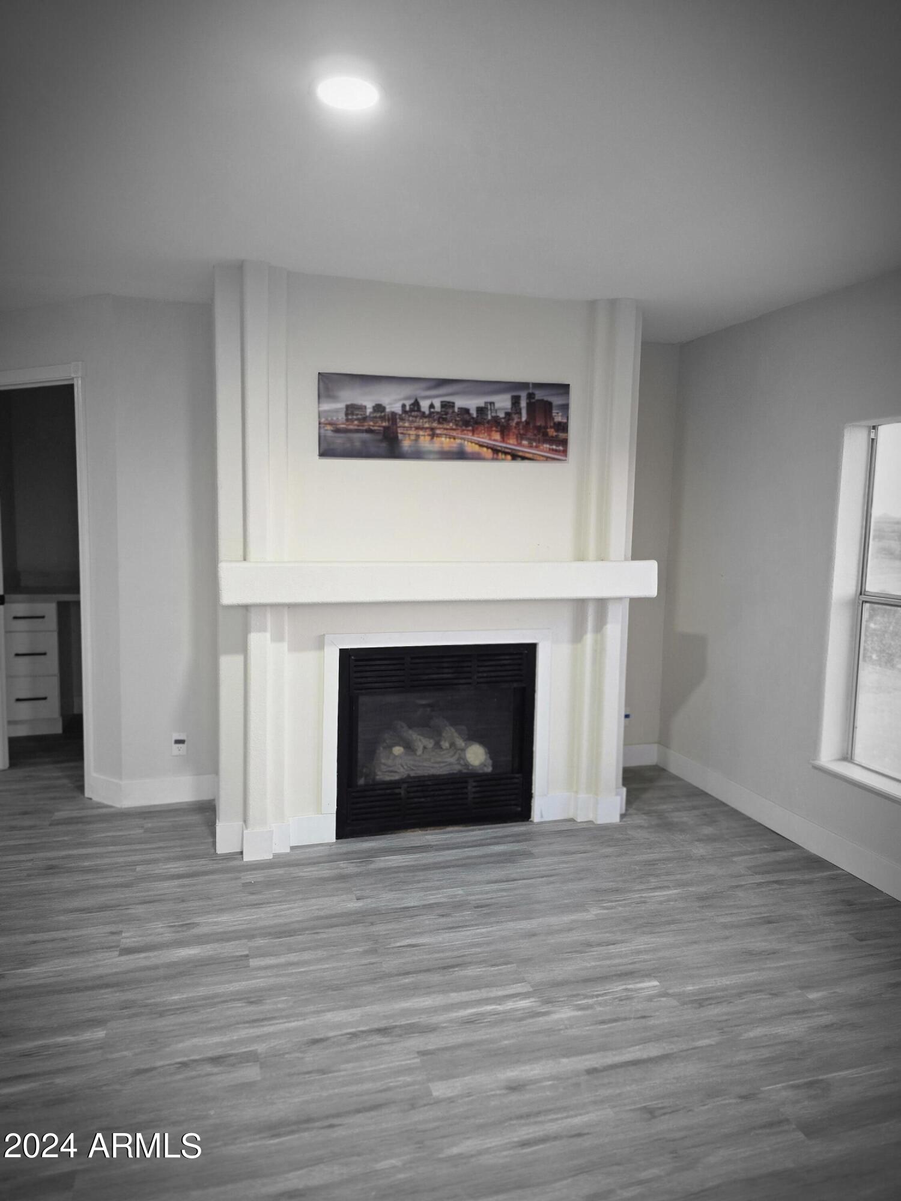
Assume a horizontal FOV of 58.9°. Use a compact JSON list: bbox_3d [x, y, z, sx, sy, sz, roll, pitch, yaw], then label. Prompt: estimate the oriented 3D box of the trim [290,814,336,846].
[{"bbox_3d":[-0.608,1.012,3.528,0.202,0.126,0.020,-1,6,-16],"label":"trim"}]

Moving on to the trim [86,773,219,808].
[{"bbox_3d":[-1.496,0.941,4.036,0.622,0.128,0.178,-1,6,-16],"label":"trim"}]

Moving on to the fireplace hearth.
[{"bbox_3d":[-0.068,0.626,3.703,0.931,0.862,0.120,-1,6,-16],"label":"fireplace hearth"}]

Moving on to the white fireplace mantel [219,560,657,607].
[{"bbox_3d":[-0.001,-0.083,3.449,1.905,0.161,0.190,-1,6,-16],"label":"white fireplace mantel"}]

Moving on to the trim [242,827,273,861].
[{"bbox_3d":[-0.808,1.027,3.361,0.122,0.126,0.020,-1,6,-16],"label":"trim"}]

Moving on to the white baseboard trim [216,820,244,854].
[{"bbox_3d":[-0.943,1.017,3.430,0.112,0.126,0.020,-1,6,-16],"label":"white baseboard trim"}]

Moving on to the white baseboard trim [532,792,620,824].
[{"bbox_3d":[0.605,1.000,3.821,0.400,0.126,0.118,-1,6,-16],"label":"white baseboard trim"}]

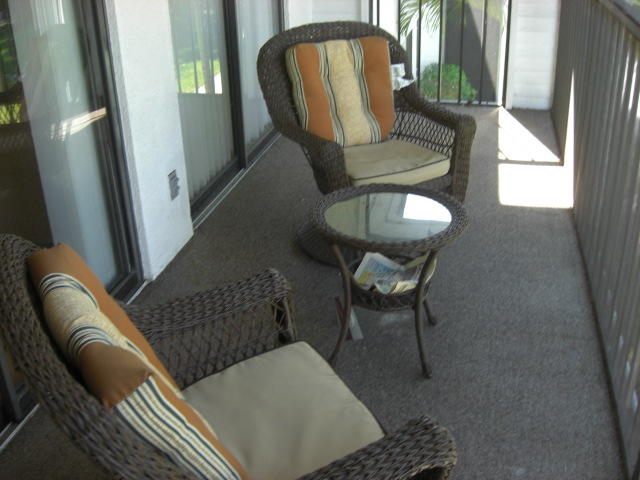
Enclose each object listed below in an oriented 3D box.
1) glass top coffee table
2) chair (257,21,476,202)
[{"bbox_3d":[0.235,0.145,2.461,0.523,0.507,0.523,4,25,13],"label":"glass top coffee table"},{"bbox_3d":[0.194,-0.468,3.272,0.788,0.944,0.795,-12,26,-20],"label":"chair"}]

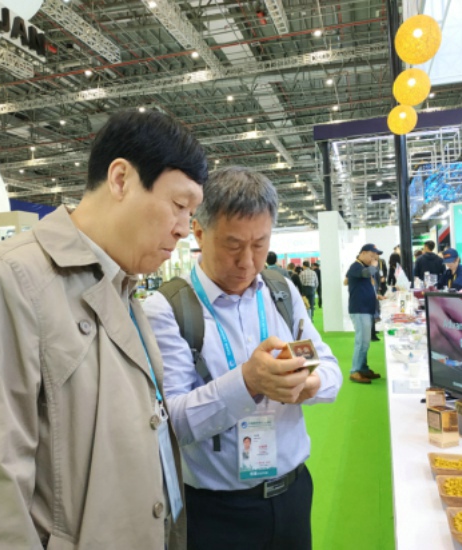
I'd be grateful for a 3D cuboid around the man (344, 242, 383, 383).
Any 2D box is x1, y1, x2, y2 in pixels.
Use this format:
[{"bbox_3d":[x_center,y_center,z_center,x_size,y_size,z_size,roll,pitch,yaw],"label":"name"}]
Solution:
[{"bbox_3d":[1.678,0.474,6.443,0.460,1.710,0.520,-3,-1,13],"label":"man"}]

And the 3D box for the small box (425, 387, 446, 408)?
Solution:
[{"bbox_3d":[0.609,0.384,1.503,0.049,0.089,0.049,-4,-1,21],"label":"small box"}]

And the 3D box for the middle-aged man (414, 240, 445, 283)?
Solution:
[{"bbox_3d":[2.953,0.387,7.387,0.500,1.757,0.300,-3,-1,9],"label":"middle-aged man"}]

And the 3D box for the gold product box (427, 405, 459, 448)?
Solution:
[{"bbox_3d":[0.537,0.385,1.286,0.049,0.089,0.049,-3,-1,-19],"label":"gold product box"}]

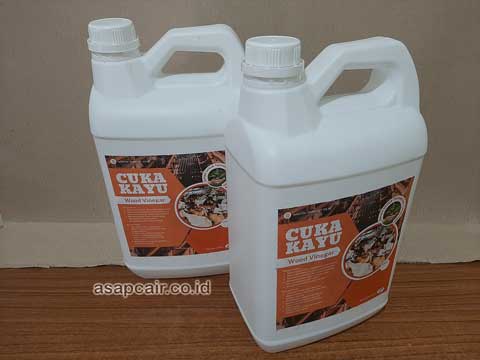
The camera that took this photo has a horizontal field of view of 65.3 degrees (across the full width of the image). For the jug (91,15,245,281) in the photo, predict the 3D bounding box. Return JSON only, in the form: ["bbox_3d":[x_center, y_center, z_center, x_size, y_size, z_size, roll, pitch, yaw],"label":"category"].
[{"bbox_3d":[-0.080,-0.036,0.494,0.181,0.322,0.127,-3,29,-3],"label":"jug"}]

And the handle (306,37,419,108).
[{"bbox_3d":[0.115,-0.101,0.360,0.128,0.069,0.037,-12,31,-19],"label":"handle"}]

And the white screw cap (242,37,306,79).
[{"bbox_3d":[0.028,-0.105,0.316,0.052,0.025,0.052,-1,29,1],"label":"white screw cap"}]

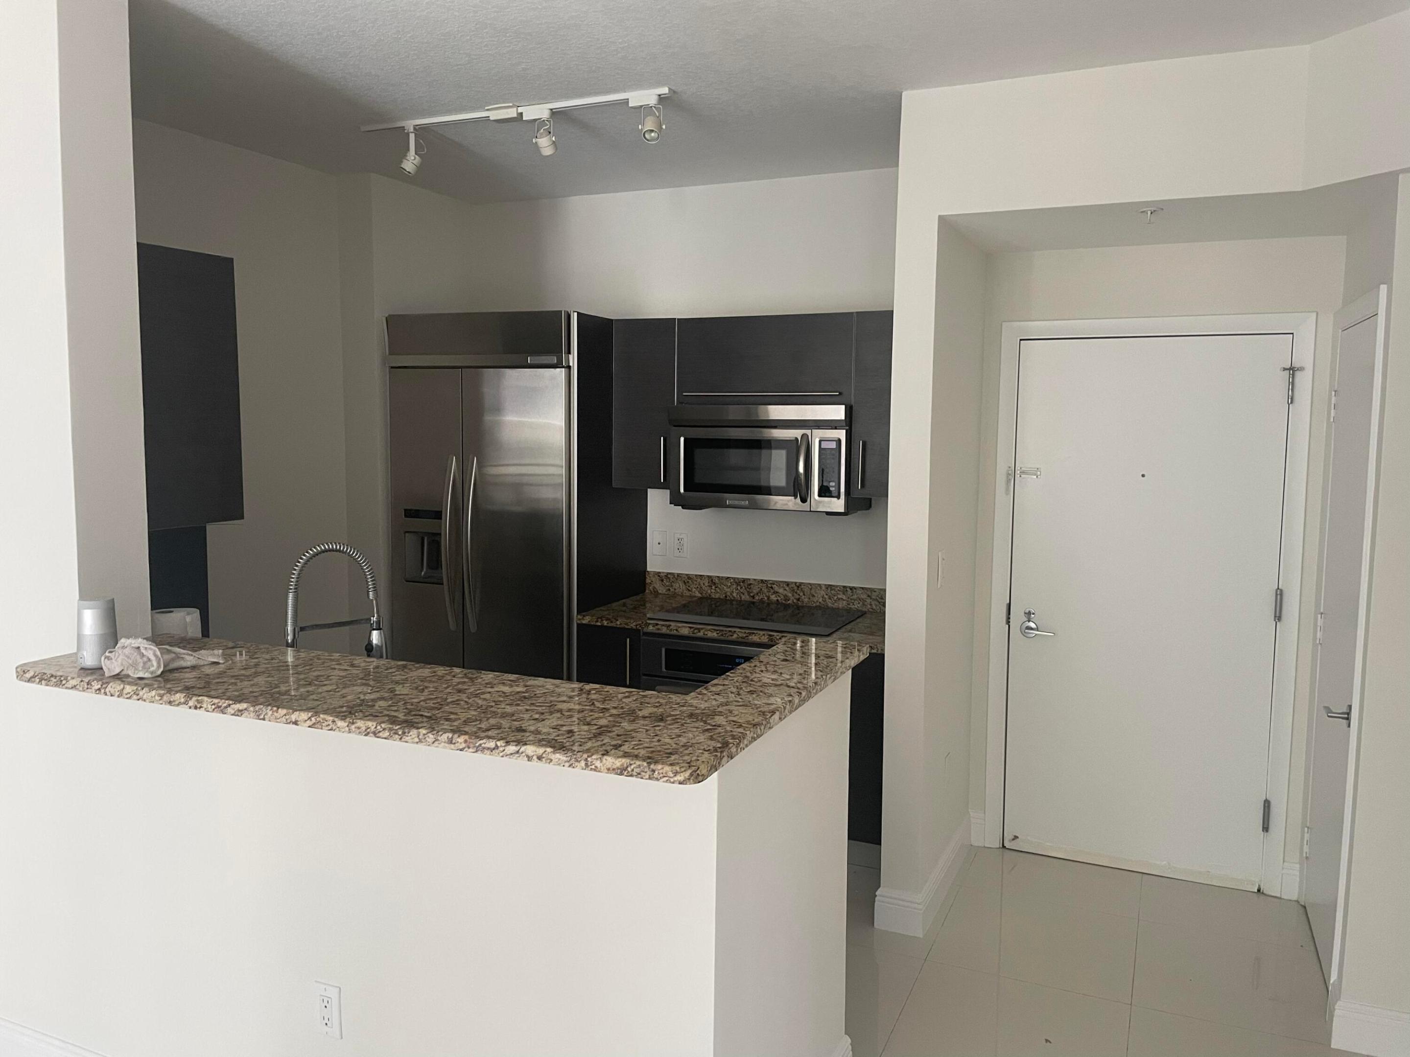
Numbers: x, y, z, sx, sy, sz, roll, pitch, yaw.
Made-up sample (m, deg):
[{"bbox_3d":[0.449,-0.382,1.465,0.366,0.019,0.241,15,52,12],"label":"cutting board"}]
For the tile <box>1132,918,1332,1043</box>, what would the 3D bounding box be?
[{"bbox_3d":[1.617,1.389,3.270,0.532,0.012,0.616,3,5,24],"label":"tile"}]

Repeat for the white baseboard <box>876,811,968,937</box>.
[{"bbox_3d":[0.821,1.250,3.919,0.165,0.130,0.875,3,5,24],"label":"white baseboard"}]

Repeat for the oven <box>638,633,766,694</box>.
[{"bbox_3d":[0.197,0.768,4.309,0.755,0.710,0.600,3,5,24],"label":"oven"}]

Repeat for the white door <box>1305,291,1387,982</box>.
[{"bbox_3d":[1.985,0.352,3.302,0.055,2.058,0.885,3,5,24],"label":"white door"}]

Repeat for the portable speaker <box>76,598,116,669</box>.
[{"bbox_3d":[-1.419,0.246,2.466,0.083,0.152,0.083,-2,6,-30],"label":"portable speaker"}]

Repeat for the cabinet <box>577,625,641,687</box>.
[{"bbox_3d":[-0.276,0.793,4.570,0.302,0.842,0.630,3,5,24],"label":"cabinet"}]

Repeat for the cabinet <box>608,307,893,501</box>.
[{"bbox_3d":[0.293,-0.509,4.391,1.367,0.713,0.345,3,5,24],"label":"cabinet"}]

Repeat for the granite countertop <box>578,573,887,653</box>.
[{"bbox_3d":[0.211,0.326,4.313,1.355,0.141,0.675,3,5,24],"label":"granite countertop"}]

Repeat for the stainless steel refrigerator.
[{"bbox_3d":[-0.835,0.150,4.739,0.913,2.133,0.680,3,5,24],"label":"stainless steel refrigerator"}]

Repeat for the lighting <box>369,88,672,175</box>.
[{"bbox_3d":[-0.676,-1.329,3.606,1.205,0.195,0.120,3,5,24],"label":"lighting"}]

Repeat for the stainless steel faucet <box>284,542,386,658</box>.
[{"bbox_3d":[-1.003,0.249,2.869,0.075,0.430,0.290,5,7,42],"label":"stainless steel faucet"}]

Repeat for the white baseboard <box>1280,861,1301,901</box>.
[{"bbox_3d":[2.115,1.276,3.818,0.060,0.133,0.015,3,5,24],"label":"white baseboard"}]

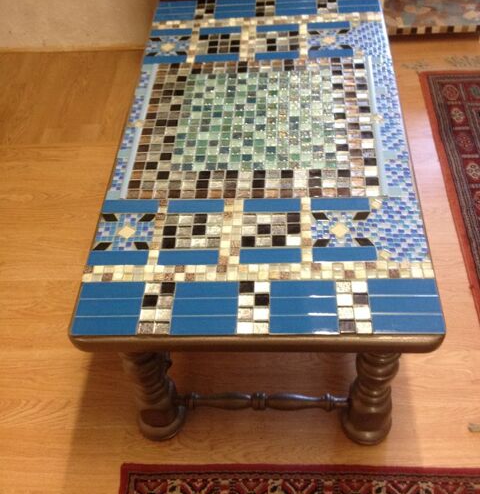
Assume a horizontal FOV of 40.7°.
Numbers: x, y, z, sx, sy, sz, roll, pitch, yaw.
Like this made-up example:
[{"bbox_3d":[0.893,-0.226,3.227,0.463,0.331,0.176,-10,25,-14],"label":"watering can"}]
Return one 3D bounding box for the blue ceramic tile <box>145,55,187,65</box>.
[{"bbox_3d":[-0.168,-0.421,1.470,0.099,0.008,0.032,-1,47,5],"label":"blue ceramic tile"}]

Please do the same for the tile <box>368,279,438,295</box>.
[{"bbox_3d":[0.249,0.064,0.996,0.101,0.008,0.032,-1,48,5],"label":"tile"}]

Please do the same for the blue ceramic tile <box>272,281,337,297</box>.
[{"bbox_3d":[0.098,0.068,1.007,0.100,0.008,0.031,-1,48,5],"label":"blue ceramic tile"}]

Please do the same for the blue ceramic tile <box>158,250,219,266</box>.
[{"bbox_3d":[-0.085,0.020,1.068,0.100,0.008,0.032,-1,48,5],"label":"blue ceramic tile"}]

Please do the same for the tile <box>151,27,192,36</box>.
[{"bbox_3d":[-0.168,-0.523,1.594,0.100,0.008,0.032,-1,46,5],"label":"tile"}]

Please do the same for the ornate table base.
[{"bbox_3d":[0.053,-0.097,1.453,0.492,0.371,0.969,-1,47,5],"label":"ornate table base"}]

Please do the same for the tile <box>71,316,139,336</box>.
[{"bbox_3d":[-0.203,0.122,0.980,0.100,0.008,0.032,-1,46,5],"label":"tile"}]

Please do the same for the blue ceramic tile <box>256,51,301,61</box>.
[{"bbox_3d":[0.087,-0.434,1.484,0.100,0.008,0.032,-1,46,5],"label":"blue ceramic tile"}]

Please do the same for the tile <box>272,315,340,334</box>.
[{"bbox_3d":[0.096,0.117,0.955,0.100,0.008,0.032,-1,46,5],"label":"tile"}]

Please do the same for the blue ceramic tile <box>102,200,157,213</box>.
[{"bbox_3d":[-0.194,-0.069,1.163,0.100,0.008,0.032,-1,46,5],"label":"blue ceramic tile"}]

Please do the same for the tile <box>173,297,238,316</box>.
[{"bbox_3d":[-0.051,0.094,0.977,0.099,0.008,0.032,-1,47,5],"label":"tile"}]

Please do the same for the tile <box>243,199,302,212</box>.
[{"bbox_3d":[0.057,-0.069,1.119,0.099,0.008,0.032,-1,47,5],"label":"tile"}]

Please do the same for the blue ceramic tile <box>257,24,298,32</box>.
[{"bbox_3d":[0.089,-0.512,1.525,0.100,0.008,0.030,-1,48,5],"label":"blue ceramic tile"}]

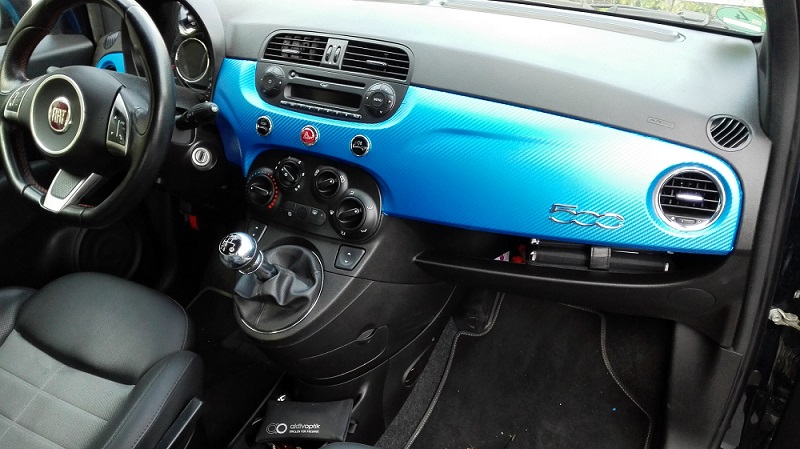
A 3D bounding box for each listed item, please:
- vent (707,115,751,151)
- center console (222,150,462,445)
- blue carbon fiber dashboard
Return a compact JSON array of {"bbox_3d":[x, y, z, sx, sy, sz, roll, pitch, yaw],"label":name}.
[{"bbox_3d":[0.424,-0.115,0.772,0.058,0.025,0.058,1,69,2],"label":"vent"},{"bbox_3d":[-0.121,0.112,1.021,0.280,0.500,0.370,14,35,21],"label":"center console"},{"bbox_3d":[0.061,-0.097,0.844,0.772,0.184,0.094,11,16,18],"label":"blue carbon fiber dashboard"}]

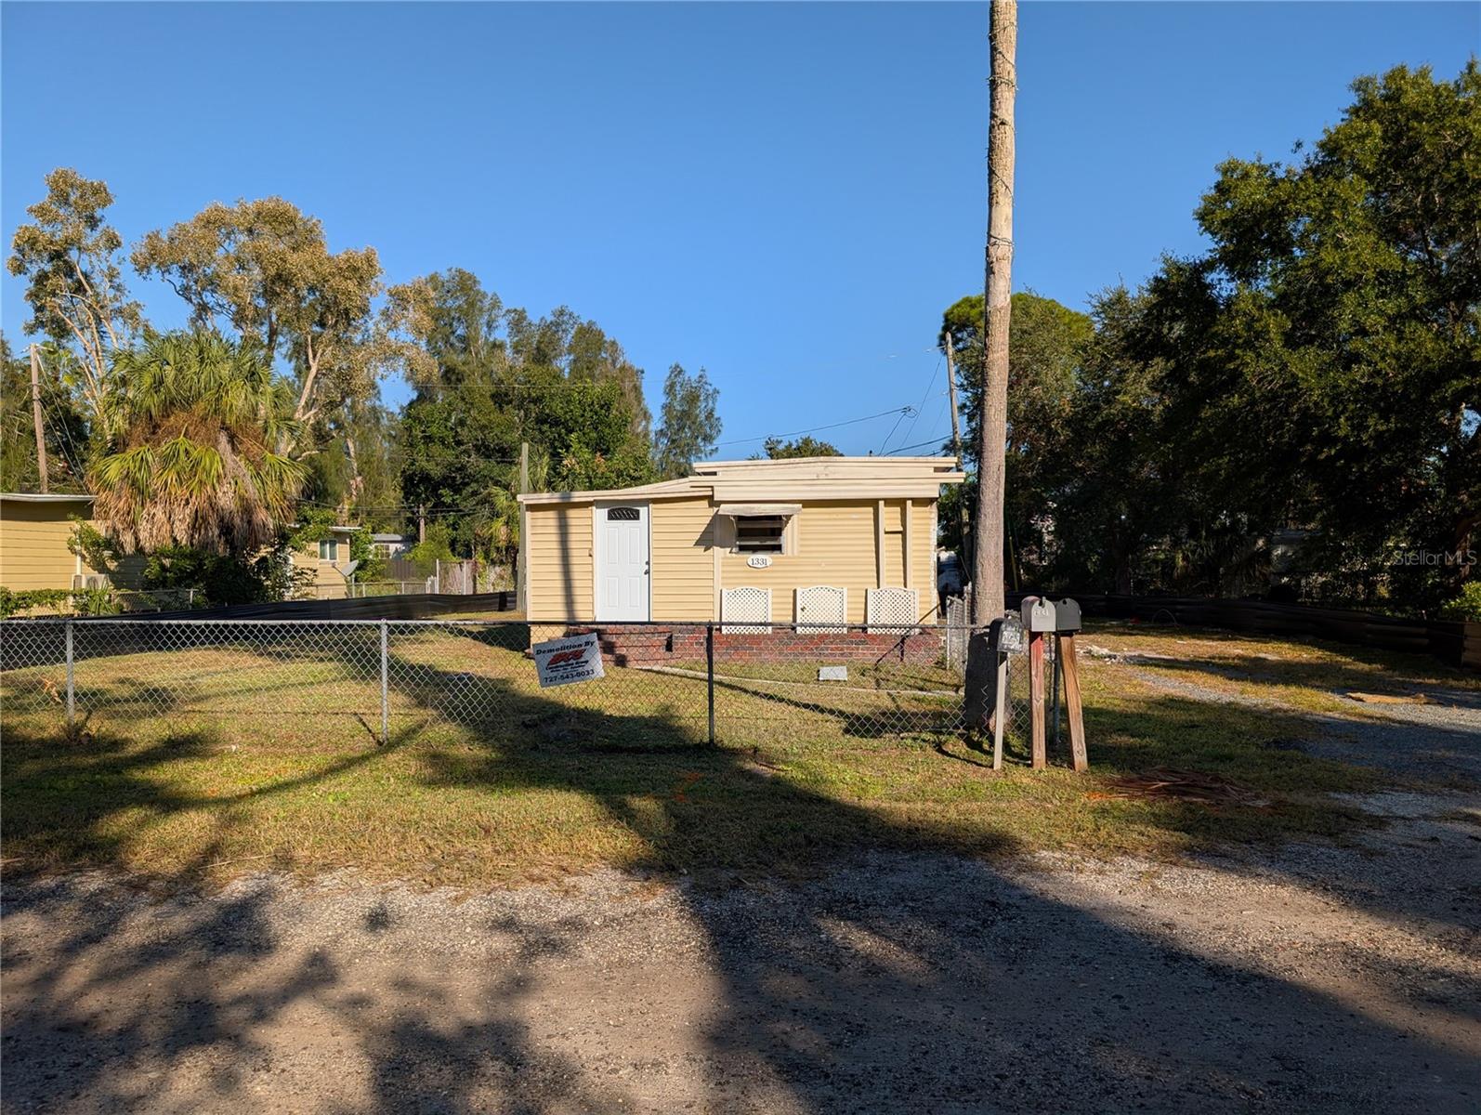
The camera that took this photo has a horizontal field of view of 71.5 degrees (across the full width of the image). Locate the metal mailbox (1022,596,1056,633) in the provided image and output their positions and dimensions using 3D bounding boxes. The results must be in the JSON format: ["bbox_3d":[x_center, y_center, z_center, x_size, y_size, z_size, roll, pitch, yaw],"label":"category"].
[{"bbox_3d":[2.247,0.425,7.750,0.175,0.242,0.500,0,-1,7],"label":"metal mailbox"}]

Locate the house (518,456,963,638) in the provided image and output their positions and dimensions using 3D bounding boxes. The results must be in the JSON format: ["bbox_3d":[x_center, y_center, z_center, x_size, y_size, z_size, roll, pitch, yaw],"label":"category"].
[{"bbox_3d":[0.495,0.125,21.467,7.250,3.260,10.000,0,-1,6],"label":"house"}]

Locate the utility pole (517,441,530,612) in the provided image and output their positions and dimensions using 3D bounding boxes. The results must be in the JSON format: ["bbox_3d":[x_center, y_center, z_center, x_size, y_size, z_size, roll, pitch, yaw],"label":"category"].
[{"bbox_3d":[-8.124,-1.108,38.500,0.260,6.359,0.260,1,0,0],"label":"utility pole"}]

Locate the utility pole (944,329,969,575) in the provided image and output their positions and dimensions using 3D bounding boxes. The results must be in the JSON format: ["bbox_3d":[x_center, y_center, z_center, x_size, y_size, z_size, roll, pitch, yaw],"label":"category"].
[{"bbox_3d":[7.943,-3.027,37.000,0.250,10.007,0.250,-5,0,0],"label":"utility pole"}]

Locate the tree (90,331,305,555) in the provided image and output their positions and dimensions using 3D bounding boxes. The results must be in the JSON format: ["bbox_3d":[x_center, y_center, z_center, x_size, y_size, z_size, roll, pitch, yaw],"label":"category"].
[{"bbox_3d":[-11.307,-1.455,21.400,4.479,6.547,4.400,0,-1,0],"label":"tree"}]

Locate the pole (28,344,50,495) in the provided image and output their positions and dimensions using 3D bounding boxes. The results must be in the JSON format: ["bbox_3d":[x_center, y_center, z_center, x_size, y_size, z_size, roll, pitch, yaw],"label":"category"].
[{"bbox_3d":[-25.776,-2.842,38.000,0.280,10.025,0.280,-4,0,0],"label":"pole"}]

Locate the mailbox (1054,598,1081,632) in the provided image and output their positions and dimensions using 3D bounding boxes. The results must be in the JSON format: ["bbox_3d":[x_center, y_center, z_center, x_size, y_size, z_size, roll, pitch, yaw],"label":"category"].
[{"bbox_3d":[2.495,0.423,7.850,0.175,0.240,0.500,-1,-1,14],"label":"mailbox"}]

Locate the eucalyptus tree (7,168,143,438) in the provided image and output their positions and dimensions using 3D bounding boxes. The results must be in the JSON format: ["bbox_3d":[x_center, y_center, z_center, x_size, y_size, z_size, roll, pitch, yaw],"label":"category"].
[{"bbox_3d":[-23.963,-5.934,37.000,4.913,16.134,5.200,0,-1,0],"label":"eucalyptus tree"}]

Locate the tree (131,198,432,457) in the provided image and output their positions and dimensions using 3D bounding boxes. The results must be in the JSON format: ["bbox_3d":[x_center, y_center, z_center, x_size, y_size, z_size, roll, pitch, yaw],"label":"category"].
[{"bbox_3d":[-16.510,-5.413,37.000,10.826,15.011,9.500,0,-1,0],"label":"tree"}]

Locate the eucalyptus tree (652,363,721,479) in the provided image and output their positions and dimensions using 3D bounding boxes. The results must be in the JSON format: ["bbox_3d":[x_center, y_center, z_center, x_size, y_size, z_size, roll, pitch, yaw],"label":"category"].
[{"bbox_3d":[-3.297,-4.719,63.000,4.396,14.296,4.600,0,-1,0],"label":"eucalyptus tree"}]

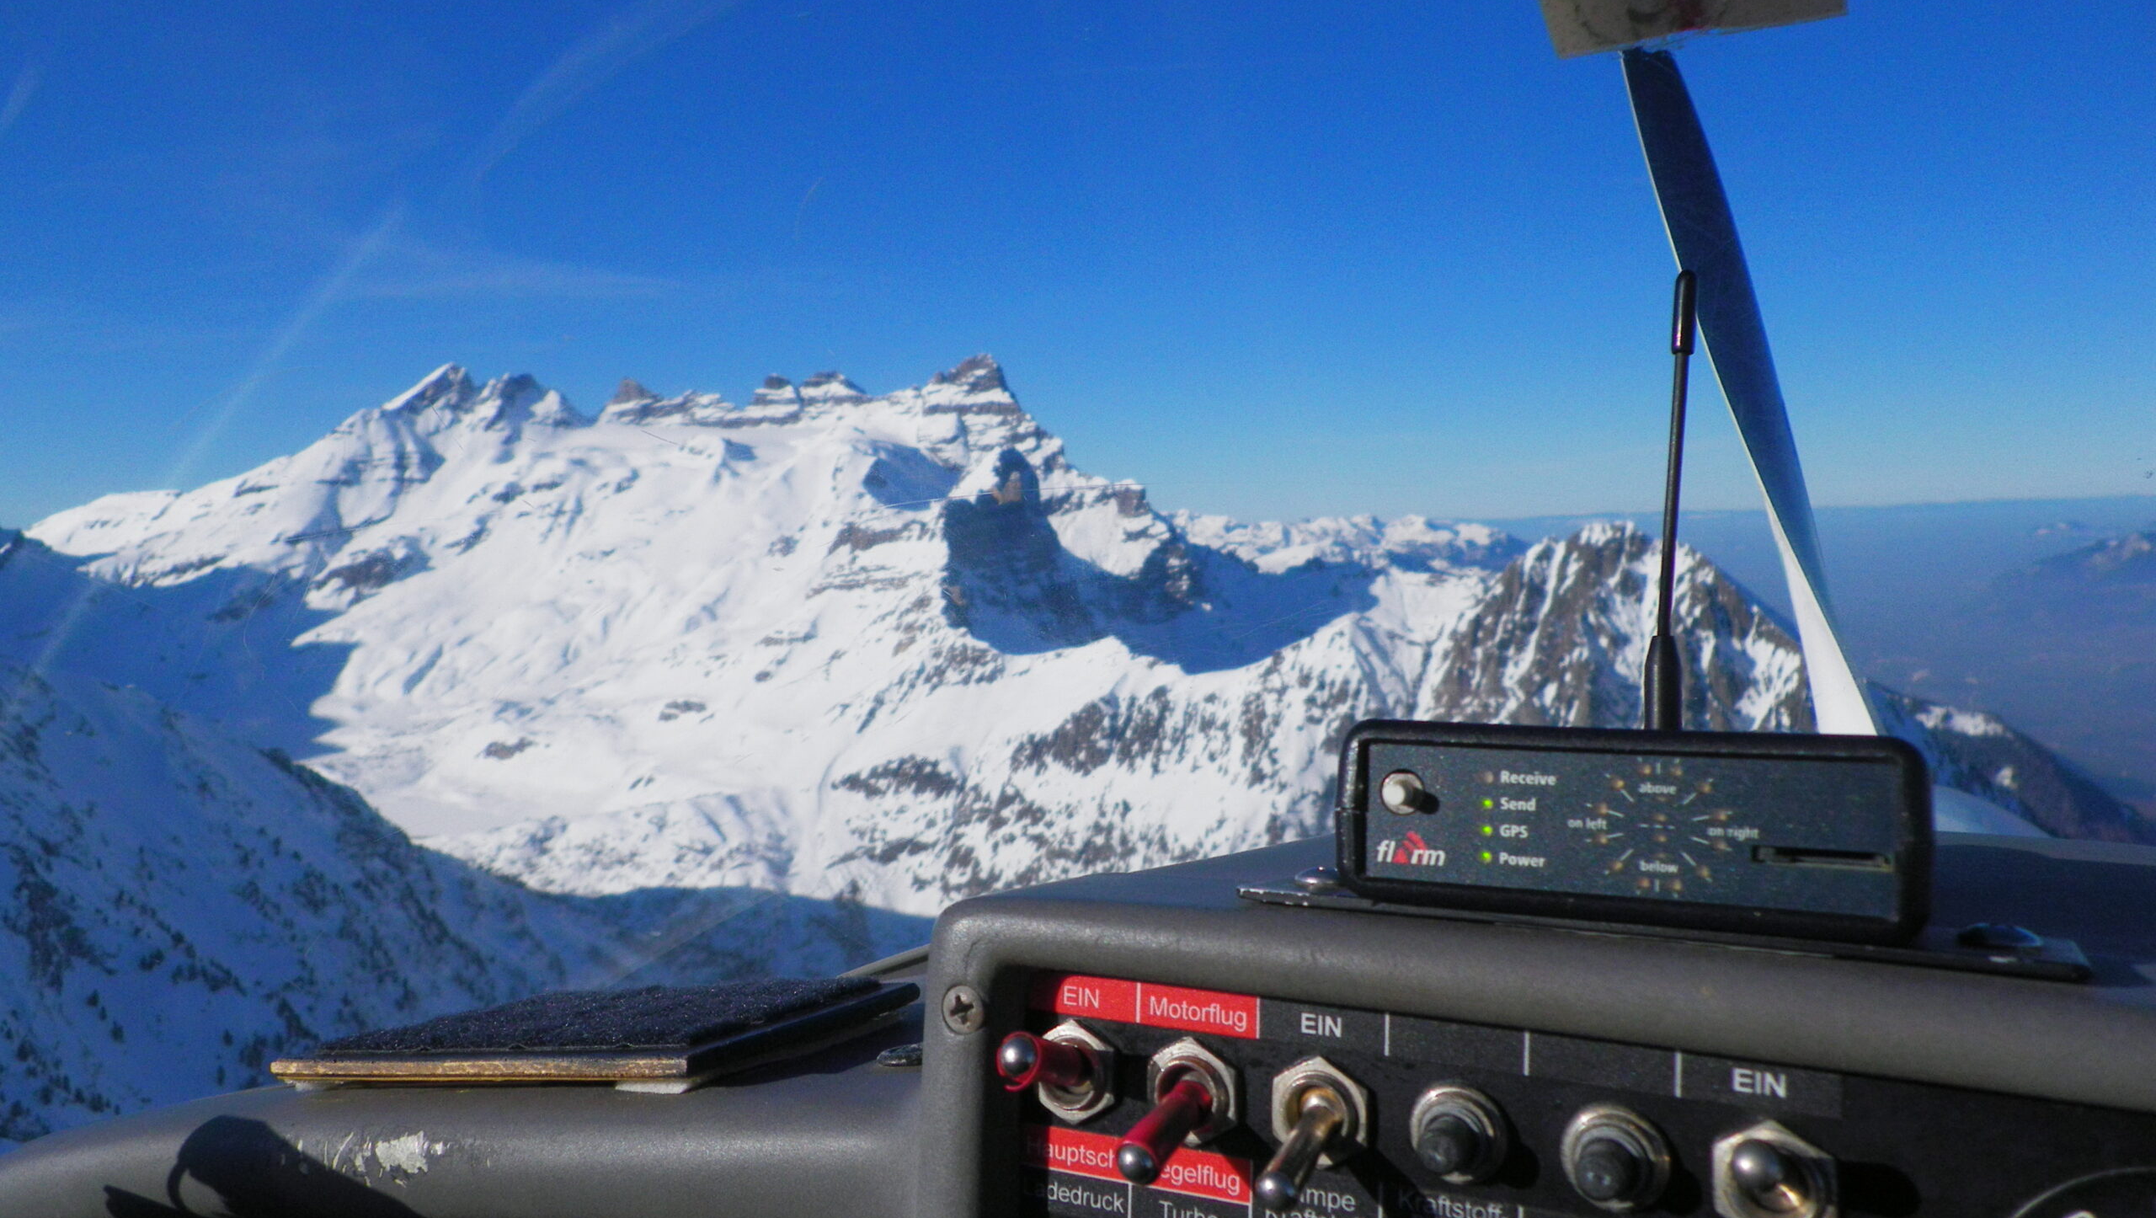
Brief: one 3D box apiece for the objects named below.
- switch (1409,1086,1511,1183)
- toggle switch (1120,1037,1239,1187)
[{"bbox_3d":[0.051,0.072,0.238,0.014,0.014,0.010,0,-2,29],"label":"switch"},{"bbox_3d":[0.013,0.072,0.252,0.014,0.017,0.023,0,-2,29],"label":"toggle switch"}]

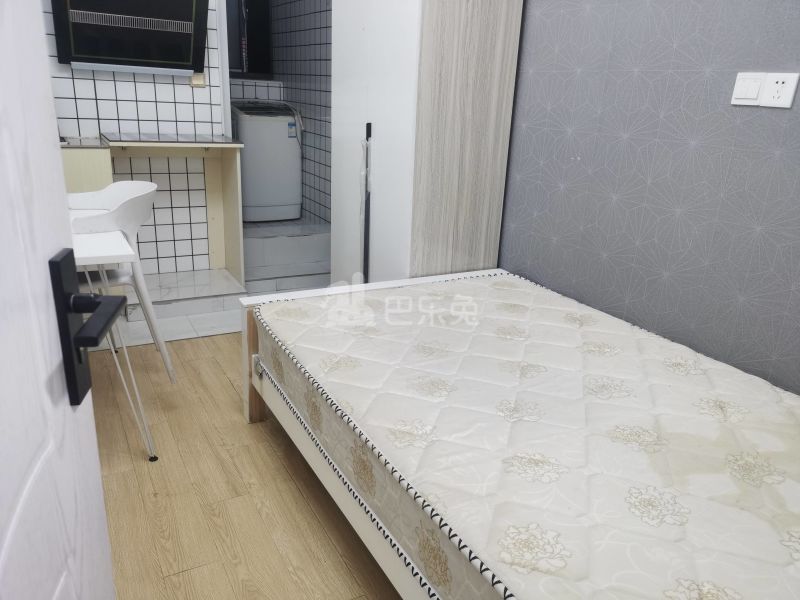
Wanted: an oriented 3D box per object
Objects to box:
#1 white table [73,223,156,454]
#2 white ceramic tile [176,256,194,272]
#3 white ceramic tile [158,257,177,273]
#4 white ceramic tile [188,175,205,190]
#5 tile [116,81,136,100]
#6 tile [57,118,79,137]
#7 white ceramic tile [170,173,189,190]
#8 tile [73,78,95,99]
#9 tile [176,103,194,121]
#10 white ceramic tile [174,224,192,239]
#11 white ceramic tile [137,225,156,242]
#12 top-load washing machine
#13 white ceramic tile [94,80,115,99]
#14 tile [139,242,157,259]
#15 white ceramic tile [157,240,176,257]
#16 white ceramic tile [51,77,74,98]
[{"bbox_3d":[-1.292,0.079,2.307,0.517,0.727,1.000,-8,22,-28],"label":"white table"},{"bbox_3d":[-1.379,-0.232,3.986,0.101,0.101,0.009,-7,20,-28],"label":"white ceramic tile"},{"bbox_3d":[-1.471,-0.221,3.938,0.101,0.101,0.009,-7,20,-28],"label":"white ceramic tile"},{"bbox_3d":[-1.264,-0.737,3.873,0.101,0.101,0.009,-7,20,-28],"label":"white ceramic tile"},{"bbox_3d":[-1.491,-1.135,3.399,0.099,0.099,0.010,-8,22,-28],"label":"tile"},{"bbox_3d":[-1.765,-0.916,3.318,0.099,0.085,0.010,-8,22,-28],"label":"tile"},{"bbox_3d":[-1.356,-0.726,3.825,0.101,0.101,0.009,-7,20,-28],"label":"white ceramic tile"},{"bbox_3d":[-1.728,-1.154,3.420,0.101,0.101,0.009,-7,20,-28],"label":"tile"},{"bbox_3d":[-1.237,-1.079,3.583,0.098,0.098,0.010,-8,21,-28],"label":"tile"},{"bbox_3d":[-1.319,-0.413,3.781,0.098,0.098,0.010,-8,21,-28],"label":"white ceramic tile"},{"bbox_3d":[-1.507,-0.391,3.720,0.100,0.100,0.010,-7,21,-26],"label":"white ceramic tile"},{"bbox_3d":[-1.073,-1.083,4.856,0.476,0.851,0.495,-8,22,-28],"label":"top-load washing machine"},{"bbox_3d":[-1.584,-1.128,3.357,0.098,0.098,0.010,-8,21,-28],"label":"white ceramic tile"},{"bbox_3d":[-1.512,-0.295,3.753,0.100,0.100,0.010,-7,21,-26],"label":"tile"},{"bbox_3d":[-1.466,-0.319,3.906,0.101,0.101,0.009,-7,20,-28],"label":"white ceramic tile"},{"bbox_3d":[-1.755,-1.100,3.255,0.099,0.099,0.010,-8,22,-28],"label":"white ceramic tile"}]

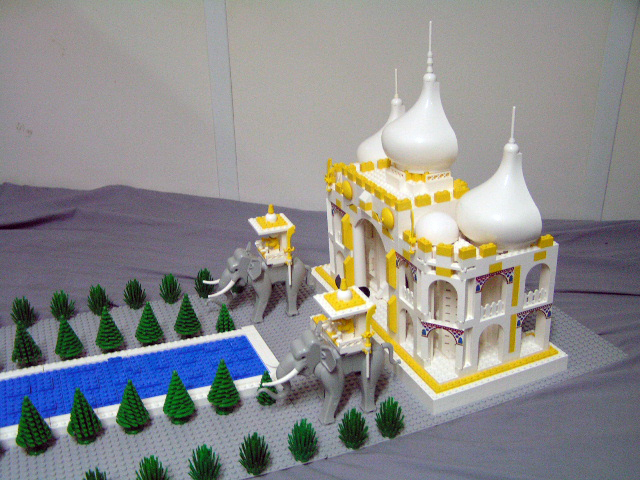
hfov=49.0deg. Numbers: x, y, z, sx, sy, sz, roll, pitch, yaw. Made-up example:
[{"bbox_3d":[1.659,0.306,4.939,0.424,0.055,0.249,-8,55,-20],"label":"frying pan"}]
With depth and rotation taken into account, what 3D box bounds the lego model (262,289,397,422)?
[{"bbox_3d":[0.013,0.114,0.747,0.163,0.149,0.057,-9,23,-20],"label":"lego model"}]

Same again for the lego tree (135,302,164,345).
[{"bbox_3d":[-0.215,0.105,0.881,0.035,0.062,0.035,-9,24,-22],"label":"lego tree"}]

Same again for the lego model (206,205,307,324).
[{"bbox_3d":[-0.086,0.032,0.946,0.149,0.160,0.056,-12,26,-20],"label":"lego model"}]

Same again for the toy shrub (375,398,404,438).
[{"bbox_3d":[0.072,0.183,0.725,0.029,0.044,0.029,-1,22,0],"label":"toy shrub"}]

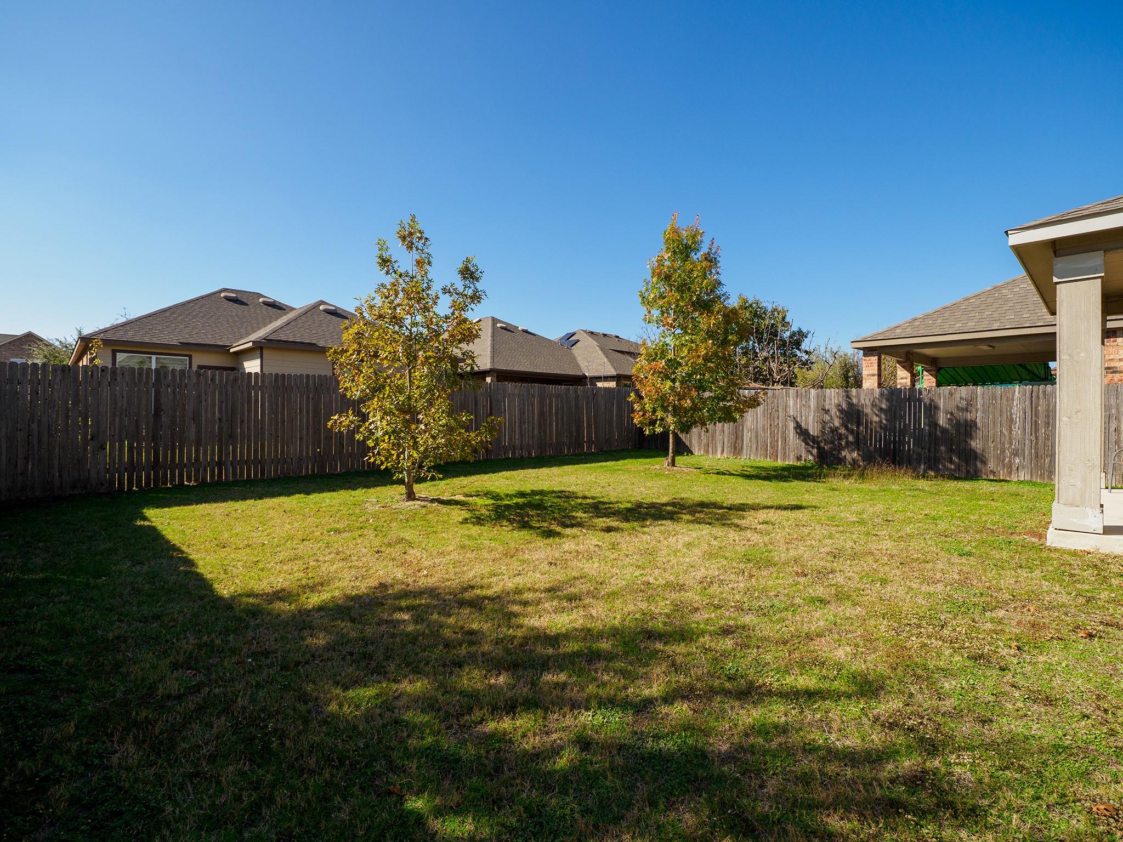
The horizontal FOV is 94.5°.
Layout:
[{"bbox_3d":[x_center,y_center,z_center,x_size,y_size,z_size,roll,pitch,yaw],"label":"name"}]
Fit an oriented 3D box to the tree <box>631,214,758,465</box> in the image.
[{"bbox_3d":[2.950,-1.780,11.450,2.880,5.600,2.750,0,0,0],"label":"tree"}]

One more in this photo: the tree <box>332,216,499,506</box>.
[{"bbox_3d":[-1.980,-0.860,6.980,2.350,3.920,2.450,0,0,0],"label":"tree"}]

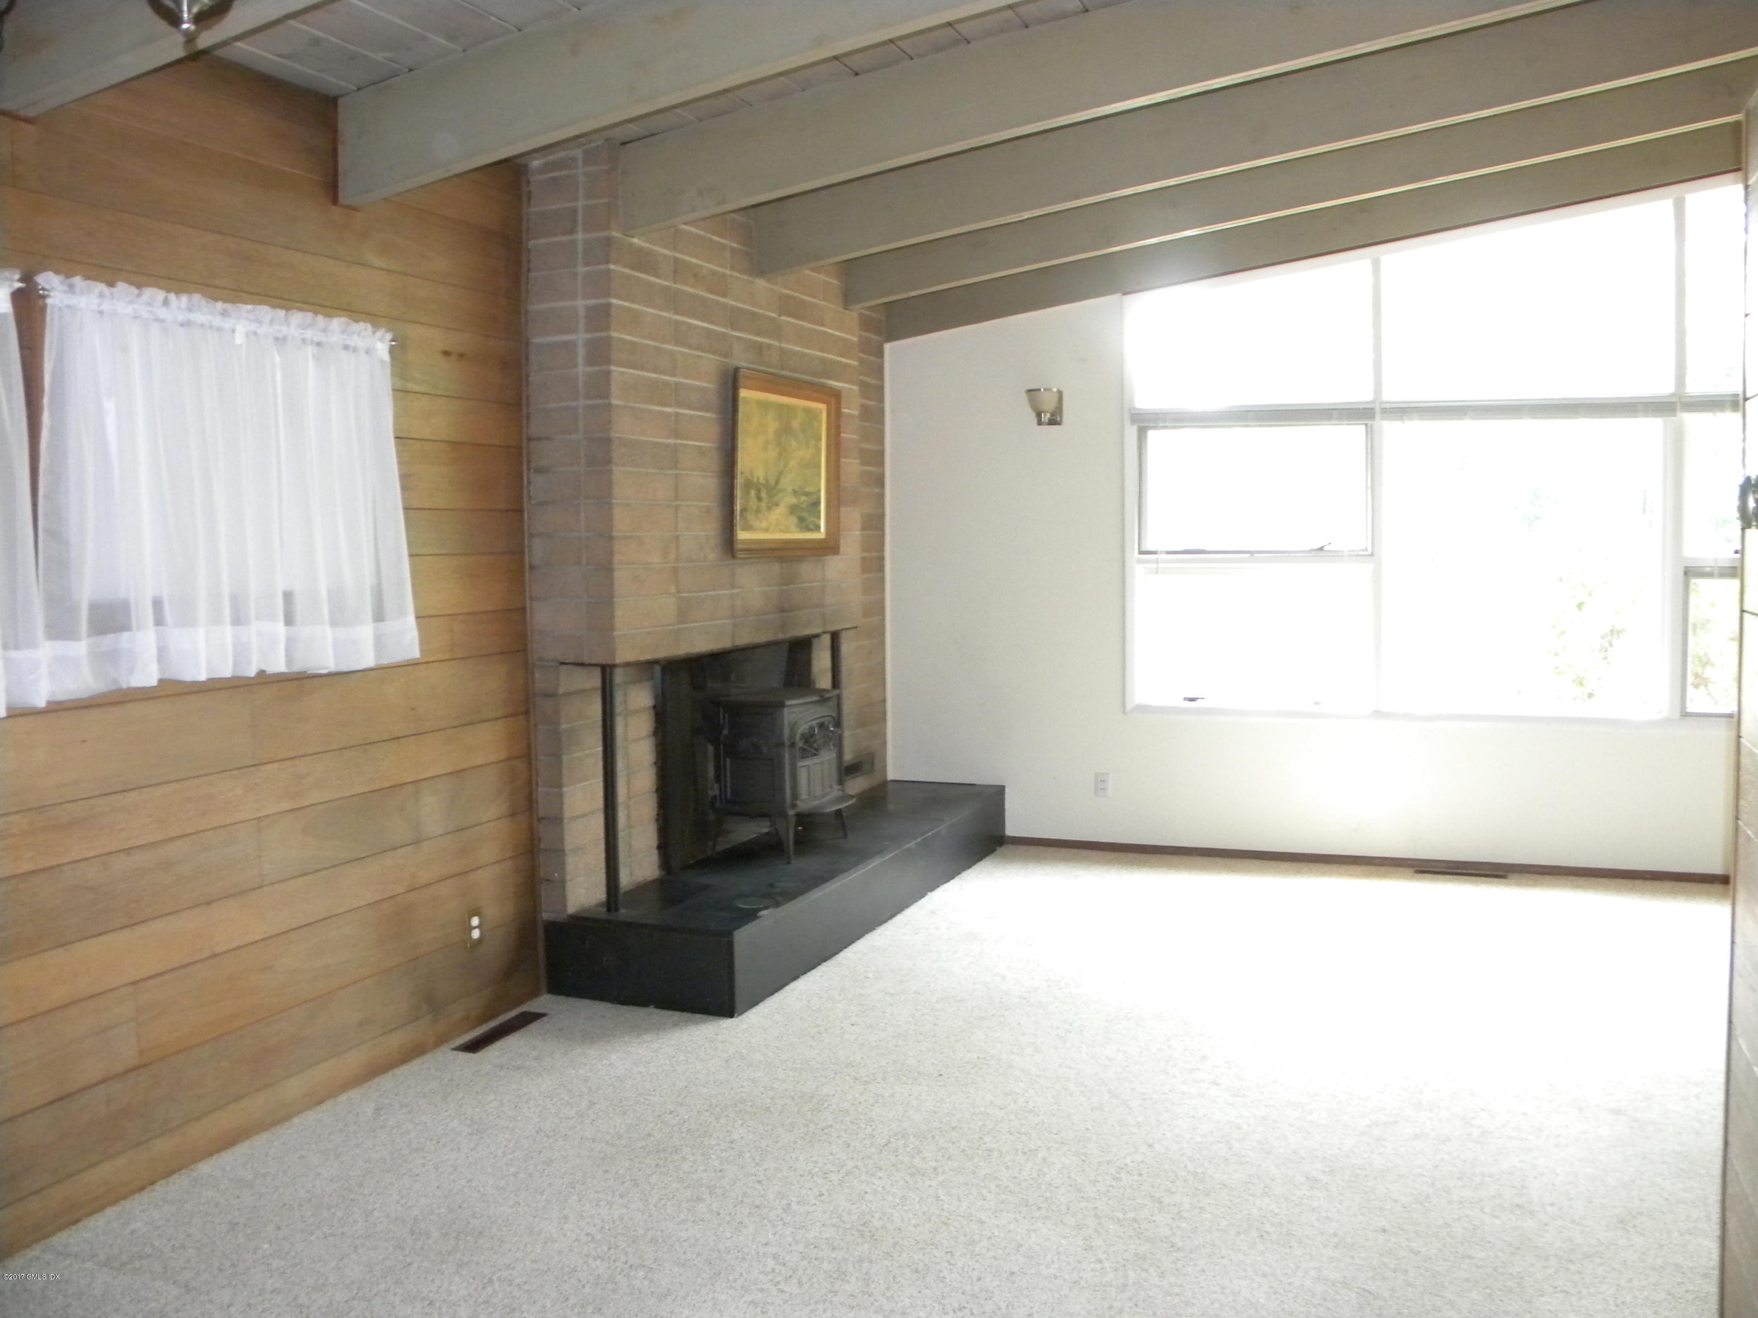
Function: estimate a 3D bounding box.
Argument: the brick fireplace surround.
[{"bbox_3d":[-0.453,-0.494,5.845,0.324,2.490,2.700,1,5,23],"label":"brick fireplace surround"}]

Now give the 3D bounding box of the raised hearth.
[{"bbox_3d":[-0.251,0.883,5.885,0.716,0.283,2.700,1,5,23],"label":"raised hearth"}]

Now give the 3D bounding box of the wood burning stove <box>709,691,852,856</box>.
[{"bbox_3d":[-0.370,0.451,5.693,0.518,0.618,0.495,1,5,23],"label":"wood burning stove"}]

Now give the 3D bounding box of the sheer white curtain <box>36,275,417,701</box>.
[{"bbox_3d":[-1.600,-0.416,3.577,0.090,0.930,1.140,1,5,23],"label":"sheer white curtain"}]

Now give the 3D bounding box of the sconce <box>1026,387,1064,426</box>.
[{"bbox_3d":[0.761,-1.182,6.639,0.153,0.168,0.171,1,5,23],"label":"sconce"}]

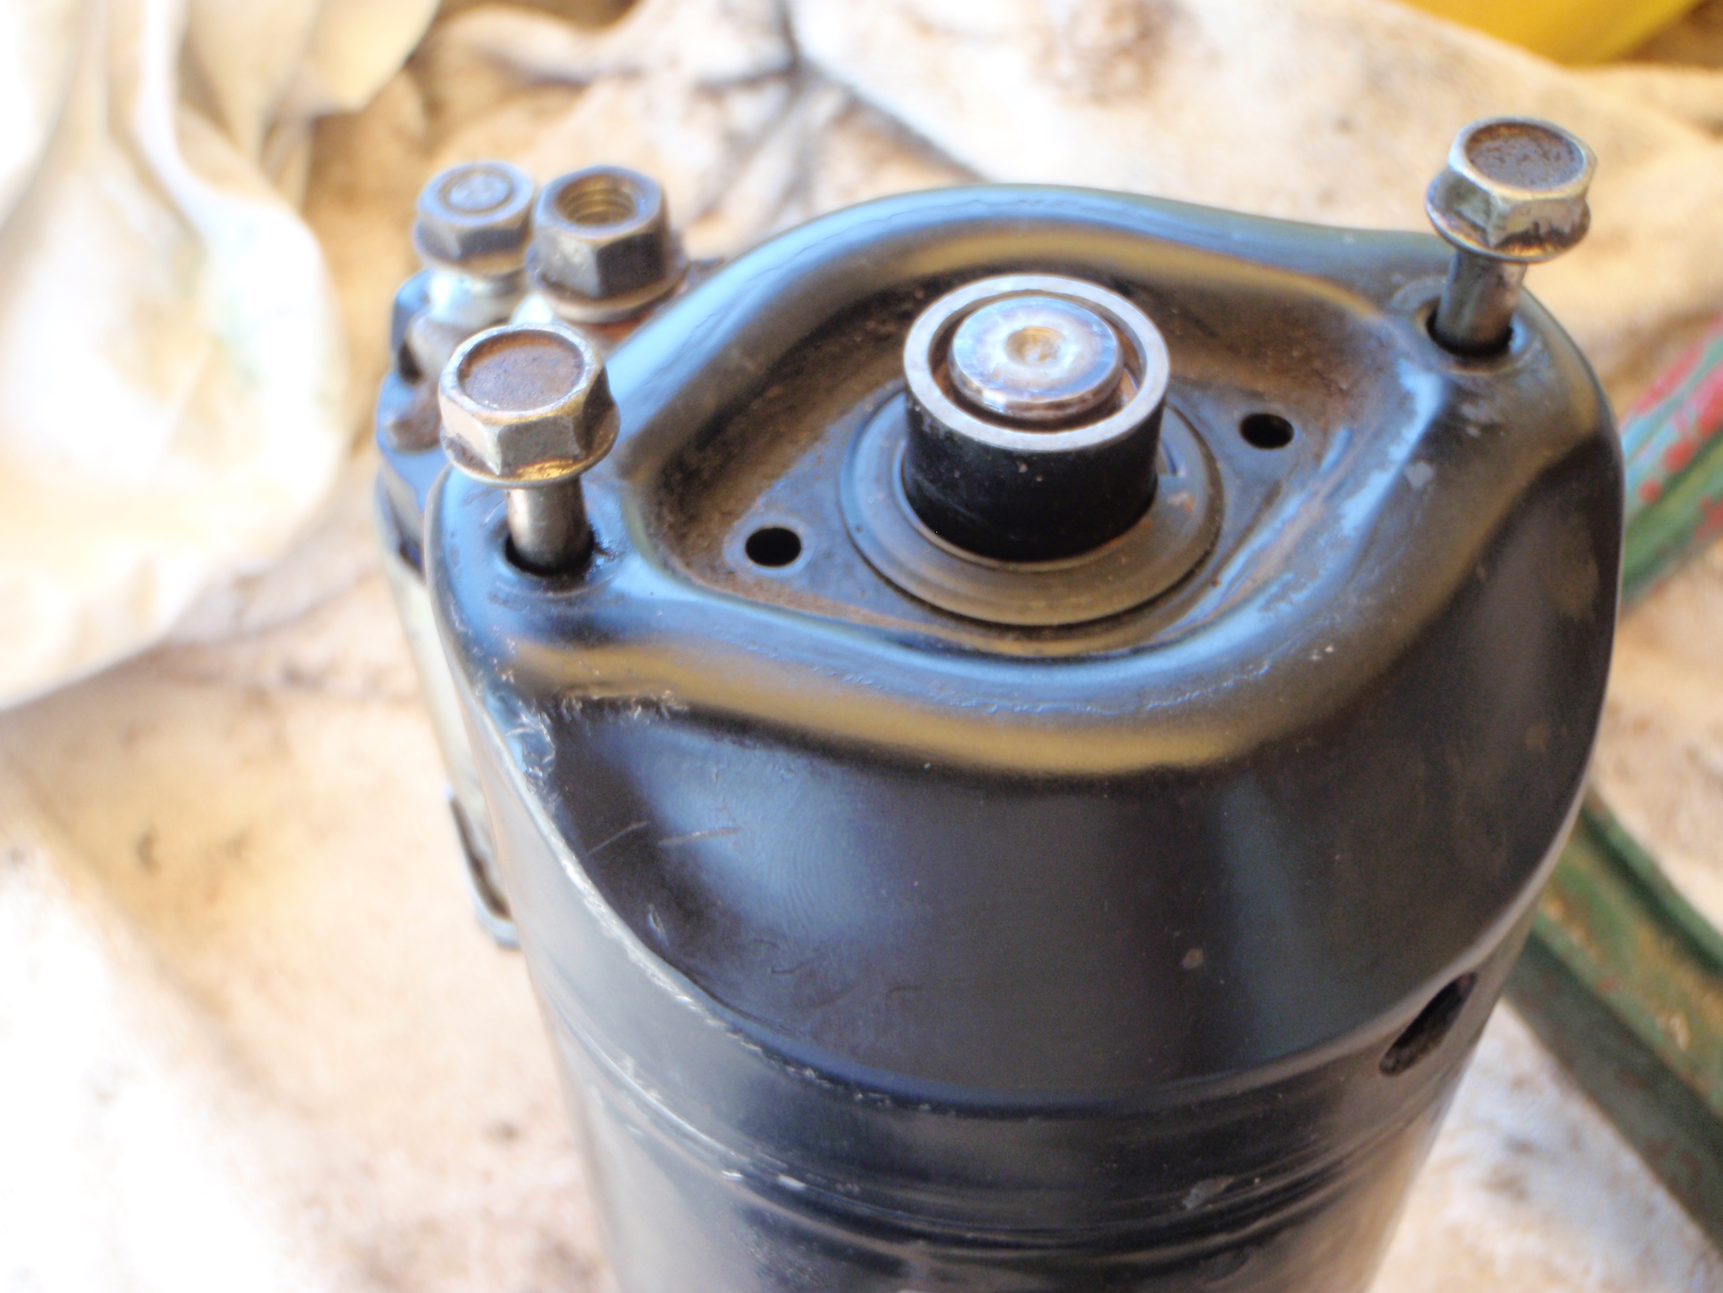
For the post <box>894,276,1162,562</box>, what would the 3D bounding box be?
[{"bbox_3d":[0.013,-0.017,0.131,0.019,0.012,0.019,1,49,0],"label":"post"}]

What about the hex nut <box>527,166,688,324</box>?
[{"bbox_3d":[-0.025,-0.039,0.172,0.015,0.009,0.015,1,49,0],"label":"hex nut"}]

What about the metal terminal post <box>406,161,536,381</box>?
[{"bbox_3d":[-0.039,-0.038,0.186,0.014,0.020,0.014,1,49,0],"label":"metal terminal post"}]

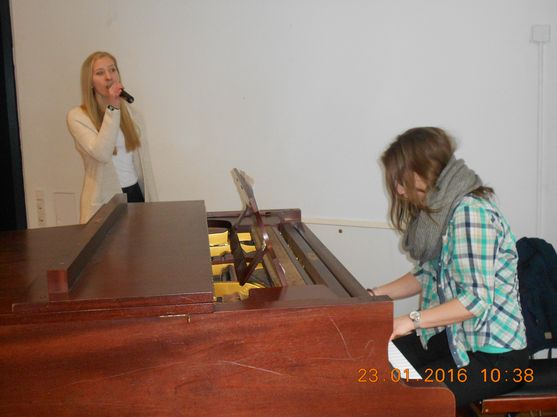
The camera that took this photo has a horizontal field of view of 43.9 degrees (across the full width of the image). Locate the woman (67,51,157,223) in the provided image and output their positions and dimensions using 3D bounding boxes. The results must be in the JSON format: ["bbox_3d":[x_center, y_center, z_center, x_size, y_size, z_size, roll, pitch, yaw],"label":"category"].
[{"bbox_3d":[-0.767,0.099,3.309,0.460,1.679,0.360,-8,10,-42],"label":"woman"}]

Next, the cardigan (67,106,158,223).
[{"bbox_3d":[-0.774,-0.143,3.278,0.460,0.668,0.340,-8,10,-42],"label":"cardigan"}]

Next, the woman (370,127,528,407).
[{"bbox_3d":[0.392,0.424,1.980,0.660,1.301,0.480,-2,7,-5],"label":"woman"}]

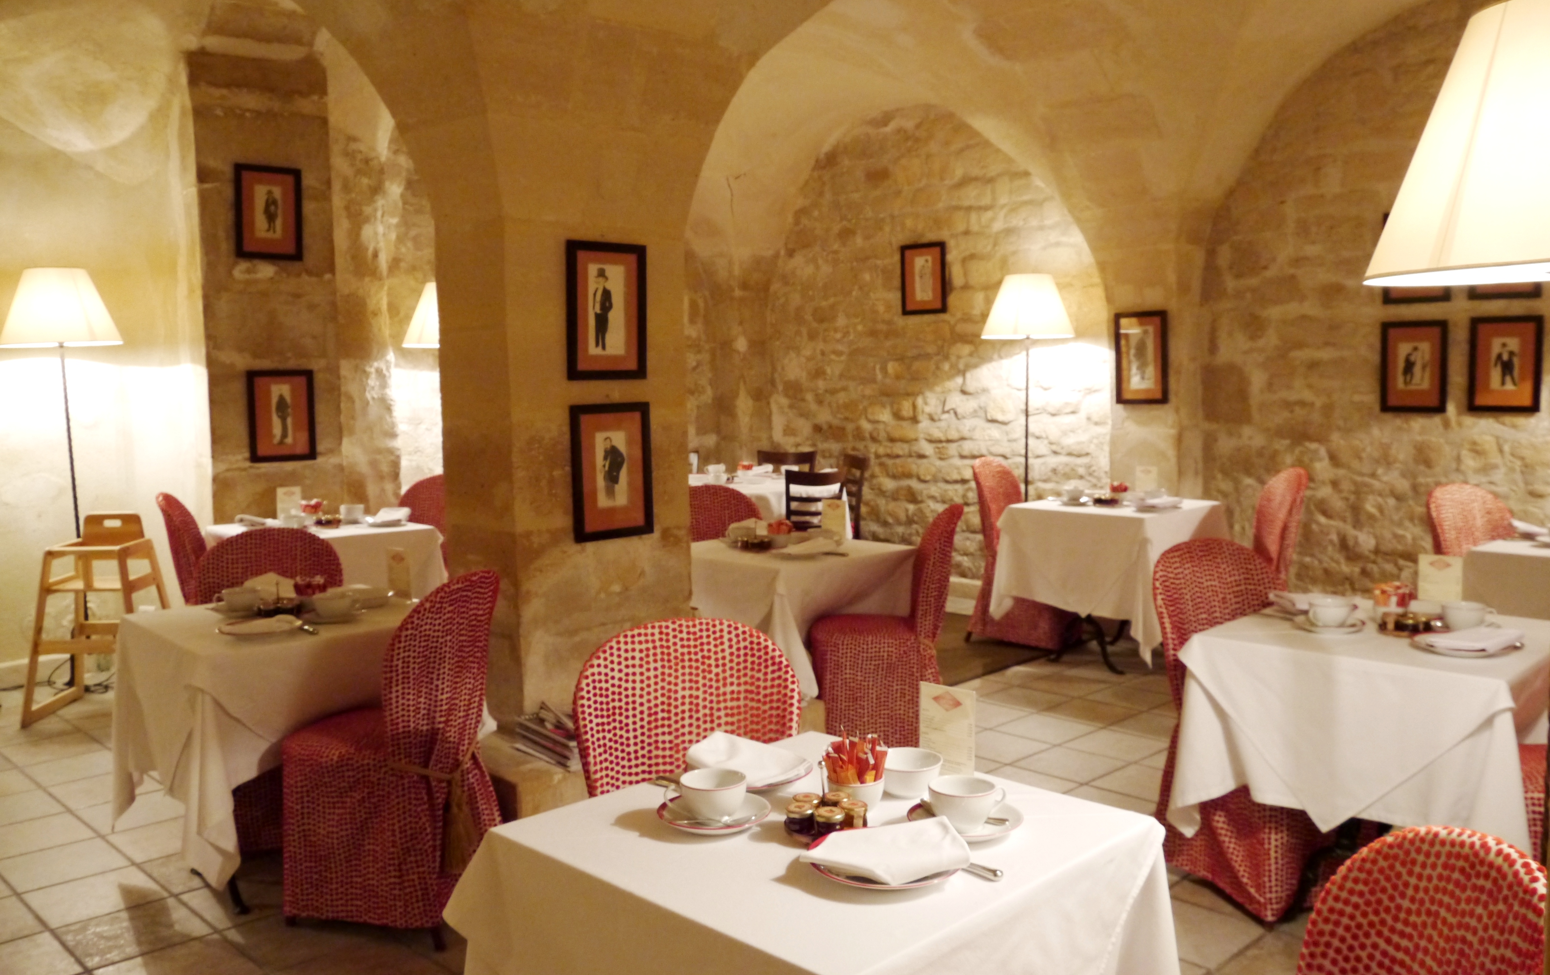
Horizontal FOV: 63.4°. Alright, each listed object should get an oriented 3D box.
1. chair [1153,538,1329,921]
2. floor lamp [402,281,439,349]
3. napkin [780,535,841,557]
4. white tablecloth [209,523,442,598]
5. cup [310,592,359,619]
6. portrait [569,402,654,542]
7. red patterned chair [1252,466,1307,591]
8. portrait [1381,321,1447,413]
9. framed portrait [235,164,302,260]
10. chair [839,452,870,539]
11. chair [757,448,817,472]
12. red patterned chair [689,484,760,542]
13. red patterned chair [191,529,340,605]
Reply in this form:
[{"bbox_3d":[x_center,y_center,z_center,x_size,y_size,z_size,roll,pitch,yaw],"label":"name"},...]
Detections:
[{"bbox_3d":[1.356,0.630,3.438,0.450,0.925,0.510,-2,6,-18],"label":"chair"},{"bbox_3d":[-1.709,-0.146,6.639,0.475,1.868,0.475,-1,6,0],"label":"floor lamp"},{"bbox_3d":[0.131,0.235,4.988,0.220,0.050,0.190,-2,5,-14],"label":"napkin"},{"bbox_3d":[-1.994,0.548,5.548,0.720,0.750,0.720,5,7,44],"label":"white tablecloth"},{"bbox_3d":[-1.279,0.346,3.651,0.132,0.070,0.110,-2,5,-19],"label":"cup"},{"bbox_3d":[-0.543,-0.050,4.170,0.325,0.447,0.030,-6,8,-43],"label":"portrait"},{"bbox_3d":[2.509,0.368,6.737,0.550,0.950,0.480,-1,5,-5],"label":"red patterned chair"},{"bbox_3d":[3.033,-0.569,5.950,0.295,0.430,0.030,4,7,41],"label":"portrait"},{"bbox_3d":[-2.658,-1.445,6.609,0.345,0.485,0.025,-5,6,-40],"label":"framed portrait"},{"bbox_3d":[0.327,0.223,8.188,0.500,0.870,0.430,-2,6,-18],"label":"chair"},{"bbox_3d":[0.073,0.185,9.524,0.450,0.900,0.500,0,5,9],"label":"chair"},{"bbox_3d":[-0.257,0.472,5.885,0.480,0.950,0.550,-2,5,-14],"label":"red patterned chair"},{"bbox_3d":[-1.526,0.615,3.938,0.490,0.950,0.590,-3,6,-28],"label":"red patterned chair"}]

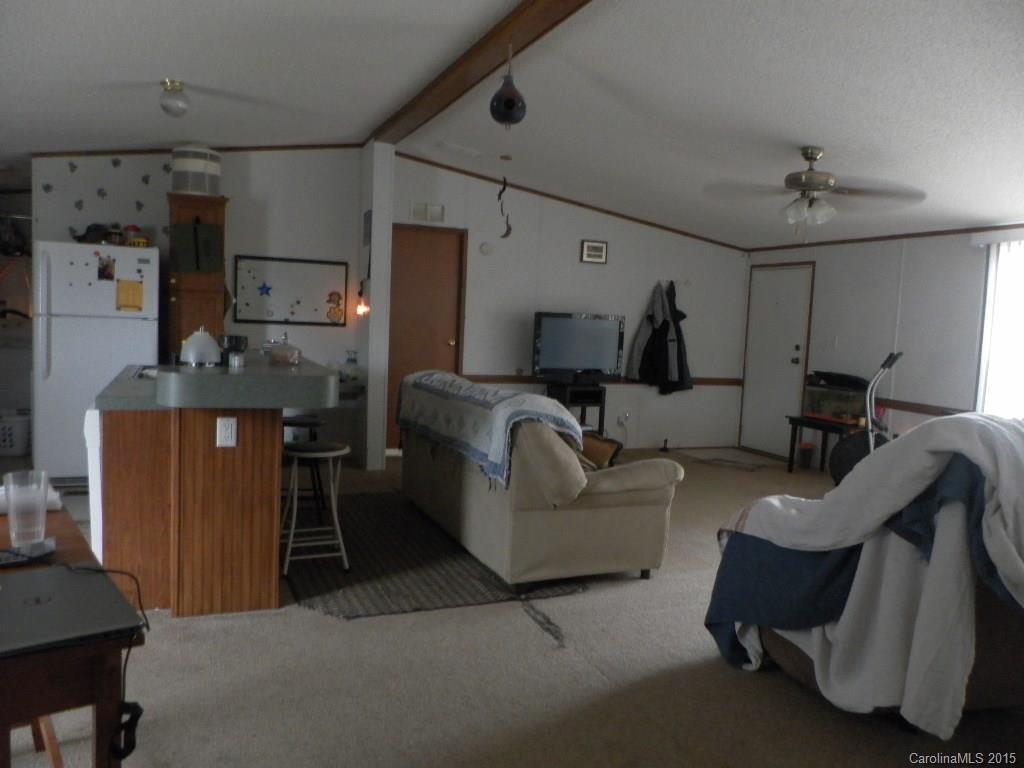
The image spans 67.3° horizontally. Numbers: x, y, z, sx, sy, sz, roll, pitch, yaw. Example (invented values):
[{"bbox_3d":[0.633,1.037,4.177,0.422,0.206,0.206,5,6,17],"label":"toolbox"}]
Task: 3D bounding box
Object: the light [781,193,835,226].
[{"bbox_3d":[1.796,-1.067,4.681,0.310,0.205,0.310,0,5,-23],"label":"light"}]

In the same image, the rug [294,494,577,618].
[{"bbox_3d":[-0.680,0.878,4.446,1.346,0.013,2.280,0,5,-23],"label":"rug"}]

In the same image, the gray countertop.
[{"bbox_3d":[-1.536,-0.046,4.014,0.970,0.160,1.840,0,5,-23],"label":"gray countertop"}]

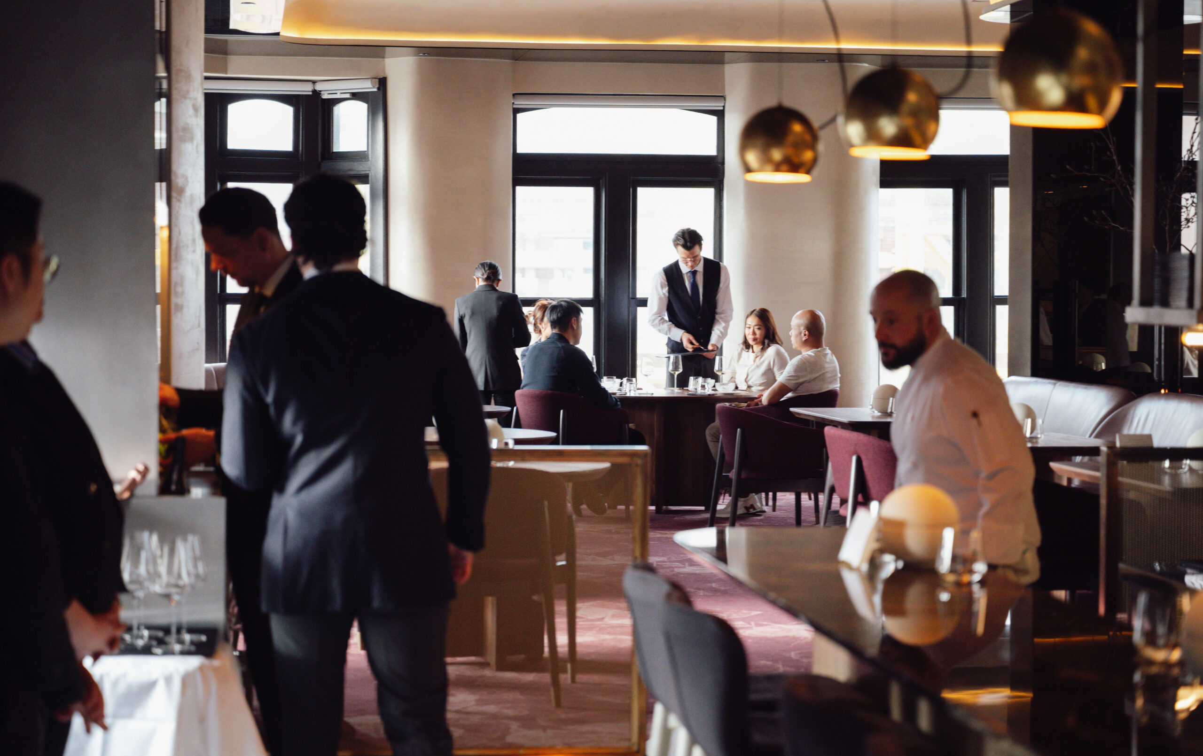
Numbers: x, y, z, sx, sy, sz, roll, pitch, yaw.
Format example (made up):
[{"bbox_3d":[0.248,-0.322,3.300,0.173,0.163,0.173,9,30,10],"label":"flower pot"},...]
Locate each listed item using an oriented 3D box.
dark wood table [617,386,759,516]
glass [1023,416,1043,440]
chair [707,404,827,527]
[{"bbox_3d":[0.447,0.475,15.150,1.300,0.750,1.300,0,2,-5],"label":"dark wood table"},{"bbox_3d":[1.953,0.226,10.580,0.086,0.098,0.086,0,2,0],"label":"glass"},{"bbox_3d":[0.889,0.545,12.650,0.550,0.800,0.570,0,2,-12],"label":"chair"}]

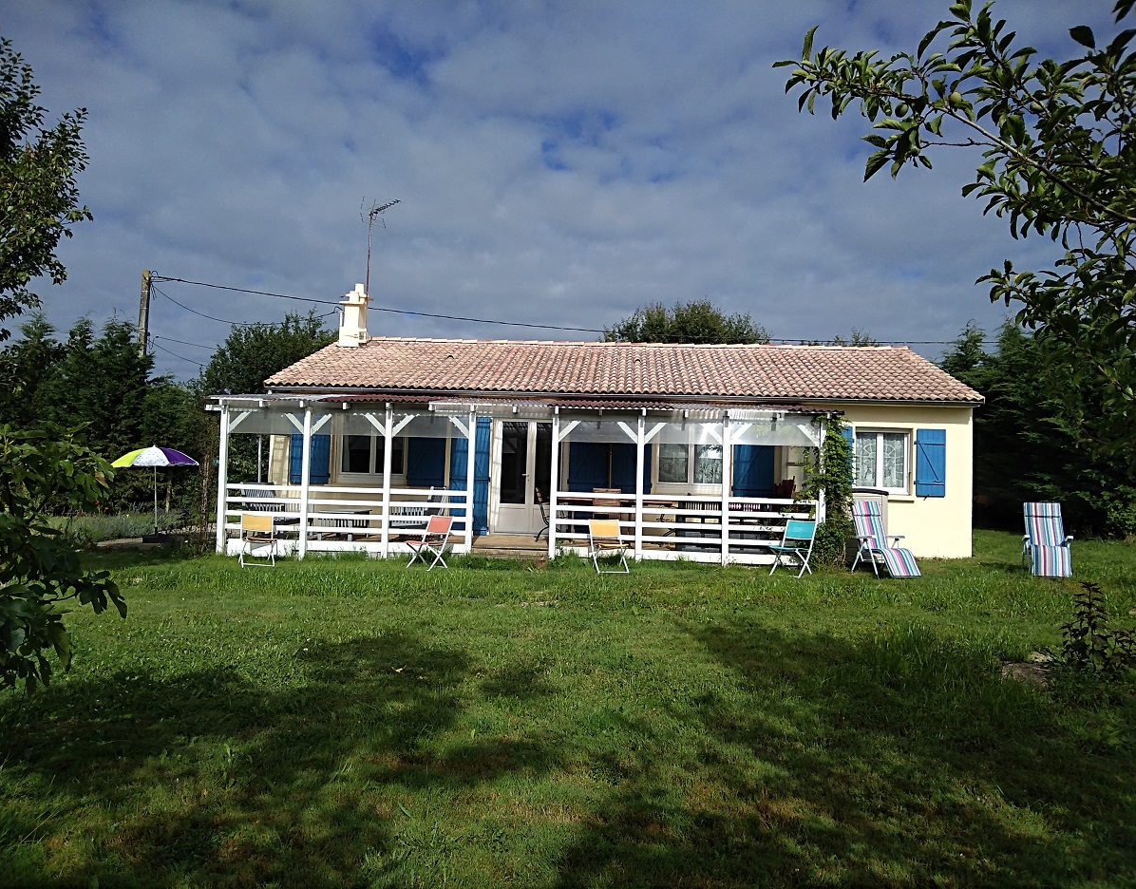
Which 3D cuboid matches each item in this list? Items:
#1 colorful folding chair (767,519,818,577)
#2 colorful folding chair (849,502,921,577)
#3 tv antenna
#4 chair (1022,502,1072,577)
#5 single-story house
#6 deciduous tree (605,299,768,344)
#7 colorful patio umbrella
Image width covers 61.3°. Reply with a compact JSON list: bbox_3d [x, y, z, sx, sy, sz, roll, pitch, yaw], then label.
[{"bbox_3d":[3.080,1.419,13.122,0.460,0.720,0.500,0,-2,38],"label":"colorful folding chair"},{"bbox_3d":[4.449,1.302,13.525,0.640,1.050,1.050,2,-2,-17],"label":"colorful folding chair"},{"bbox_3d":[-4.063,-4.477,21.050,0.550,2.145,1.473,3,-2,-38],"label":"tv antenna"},{"bbox_3d":[7.223,1.401,14.415,0.650,1.050,1.000,1,-2,15],"label":"chair"},{"bbox_3d":[1.055,-0.778,20.199,12.868,5.464,12.202,1,-2,4],"label":"single-story house"},{"bbox_3d":[3.855,-1.218,31.884,6.000,7.238,6.000,1,-2,0],"label":"deciduous tree"},{"bbox_3d":[-7.091,0.808,16.589,1.526,1.531,1.526,1,-2,0],"label":"colorful patio umbrella"}]

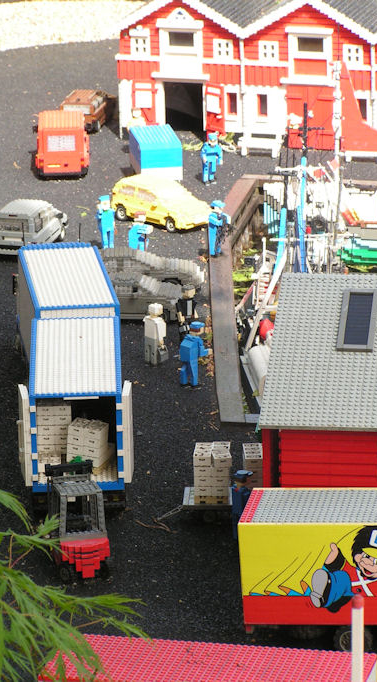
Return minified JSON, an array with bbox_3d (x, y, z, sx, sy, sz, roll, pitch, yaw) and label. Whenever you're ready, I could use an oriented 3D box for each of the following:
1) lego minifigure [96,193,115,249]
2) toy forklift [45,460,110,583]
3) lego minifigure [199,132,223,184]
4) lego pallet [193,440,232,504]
[{"bbox_3d":[-0.145,-0.212,5.871,0.031,0.095,0.022,-11,21,-25],"label":"lego minifigure"},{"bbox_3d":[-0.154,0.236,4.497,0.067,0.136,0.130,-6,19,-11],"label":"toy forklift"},{"bbox_3d":[0.045,-0.345,6.239,0.039,0.097,0.026,-6,19,-11],"label":"lego minifigure"},{"bbox_3d":[0.032,0.182,4.551,0.050,0.067,0.058,0,19,5],"label":"lego pallet"}]

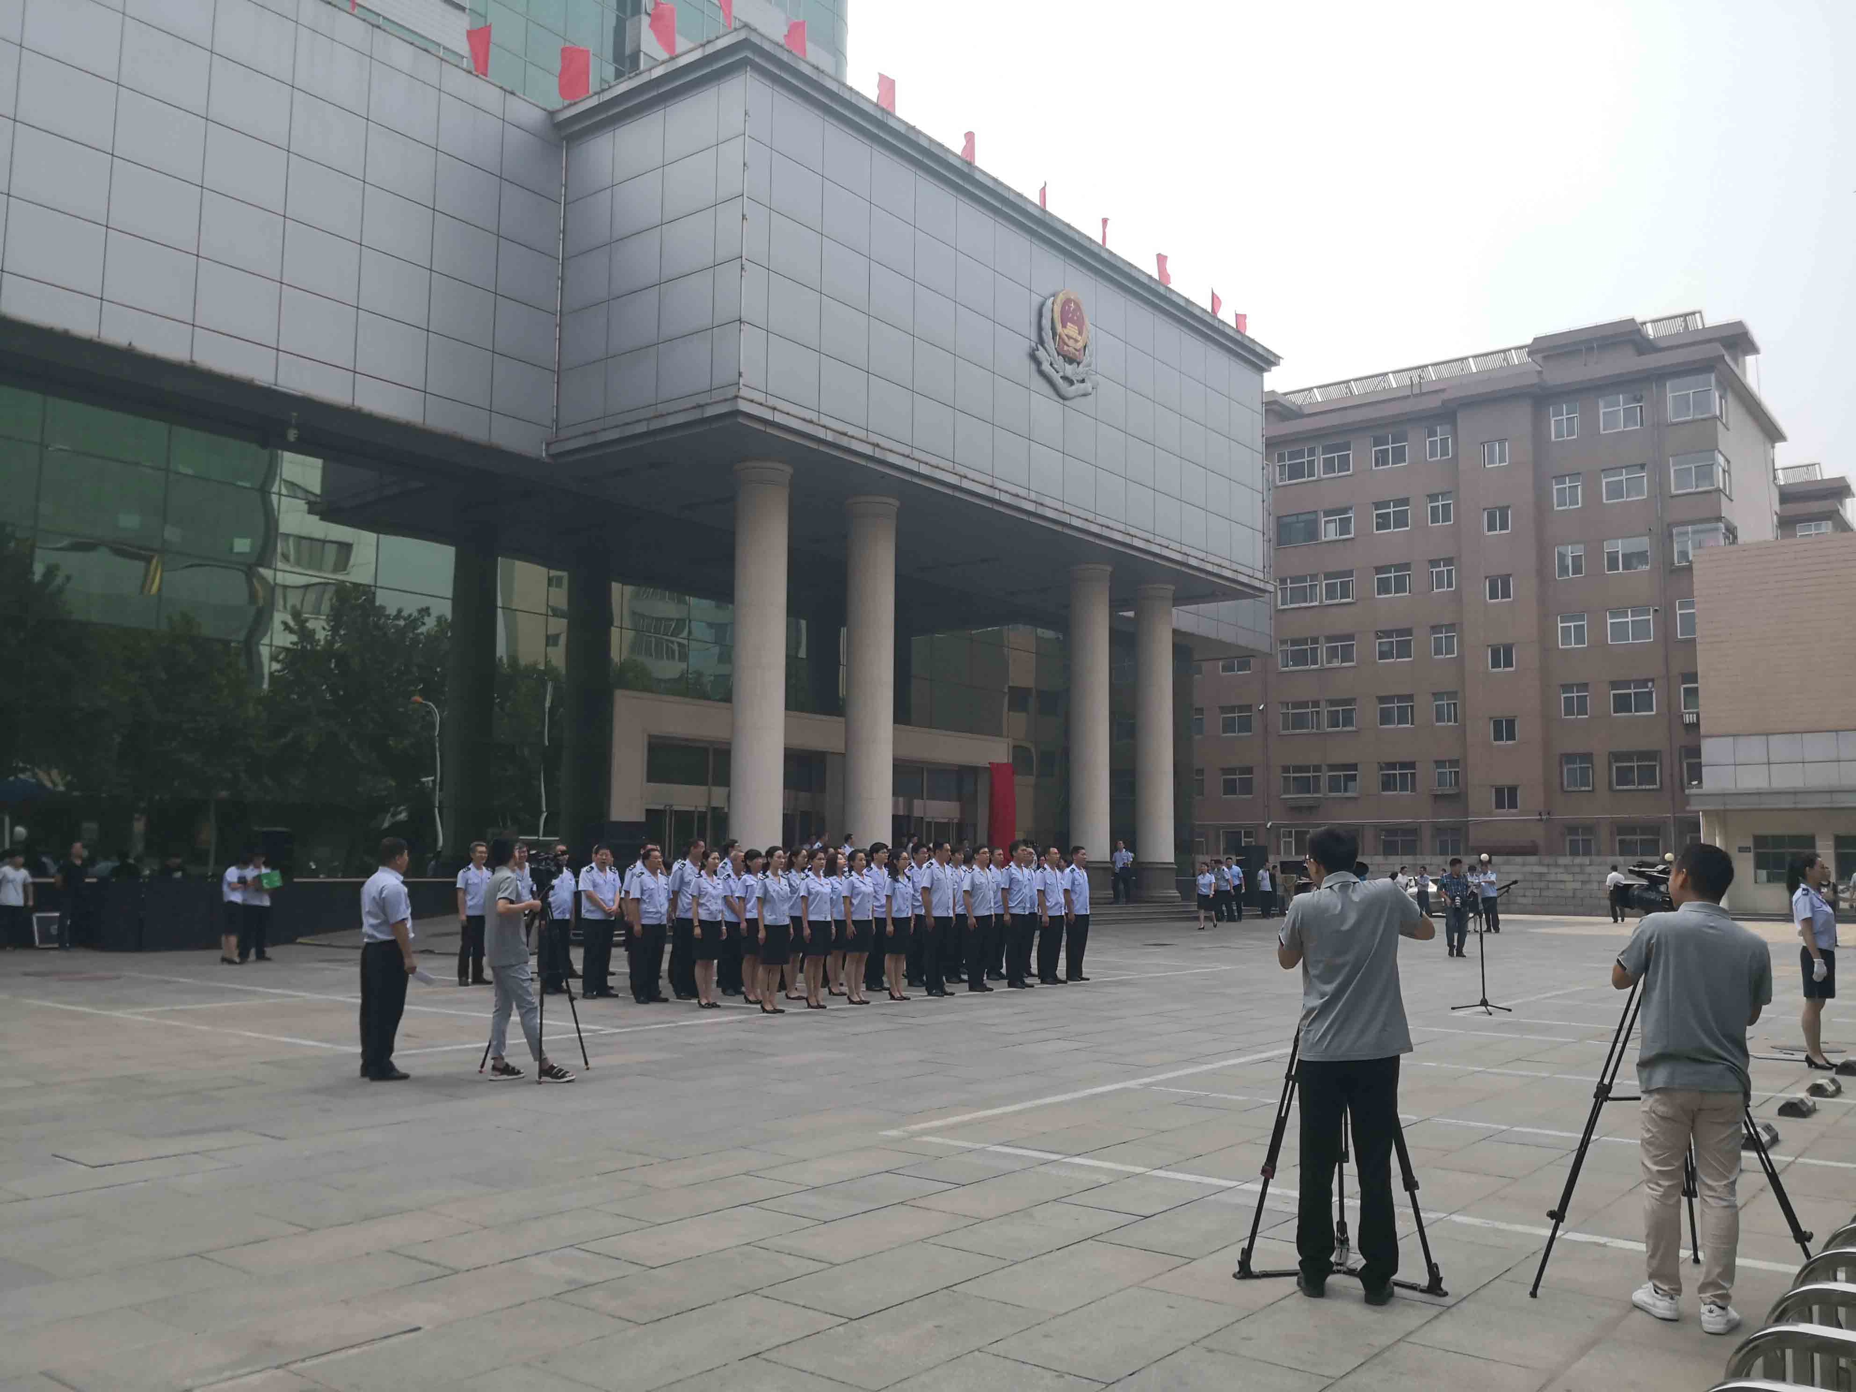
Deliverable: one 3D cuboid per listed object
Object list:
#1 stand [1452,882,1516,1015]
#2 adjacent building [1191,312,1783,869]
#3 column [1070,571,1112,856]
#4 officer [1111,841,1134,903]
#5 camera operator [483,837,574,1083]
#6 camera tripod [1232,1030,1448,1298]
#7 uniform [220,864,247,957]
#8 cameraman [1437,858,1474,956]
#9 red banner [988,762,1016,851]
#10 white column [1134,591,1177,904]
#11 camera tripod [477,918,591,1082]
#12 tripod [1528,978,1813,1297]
[{"bbox_3d":[6.039,2.716,15.697,0.680,1.410,0.560,-1,-7,10],"label":"stand"},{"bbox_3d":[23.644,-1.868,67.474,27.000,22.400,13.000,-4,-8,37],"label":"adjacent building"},{"bbox_3d":[4.657,0.438,41.519,1.200,8.650,1.200,0,-6,0],"label":"column"},{"bbox_3d":[5.284,4.837,39.367,0.520,1.620,0.420,5,-8,-35],"label":"officer"},{"bbox_3d":[-2.870,1.902,10.559,0.560,1.720,0.480,3,-7,-22],"label":"camera operator"},{"bbox_3d":[1.647,1.605,5.795,0.750,1.340,0.680,-1,-7,12],"label":"camera tripod"},{"bbox_3d":[-10.113,3.107,21.100,0.380,1.340,0.420,2,-7,-12],"label":"uniform"},{"bbox_3d":[9.205,3.672,25.289,0.600,1.700,0.420,0,-6,0],"label":"cameraman"},{"bbox_3d":[2.377,3.919,46.557,0.150,3.500,1.300,-5,-8,38],"label":"red banner"},{"bbox_3d":[6.448,1.331,40.980,1.270,8.950,1.270,1,-6,0],"label":"white column"},{"bbox_3d":[-2.918,2.150,10.625,0.740,1.240,0.700,2,-7,-15],"label":"camera tripod"},{"bbox_3d":[2.887,1.578,5.526,0.980,1.360,0.920,5,-8,-37],"label":"tripod"}]

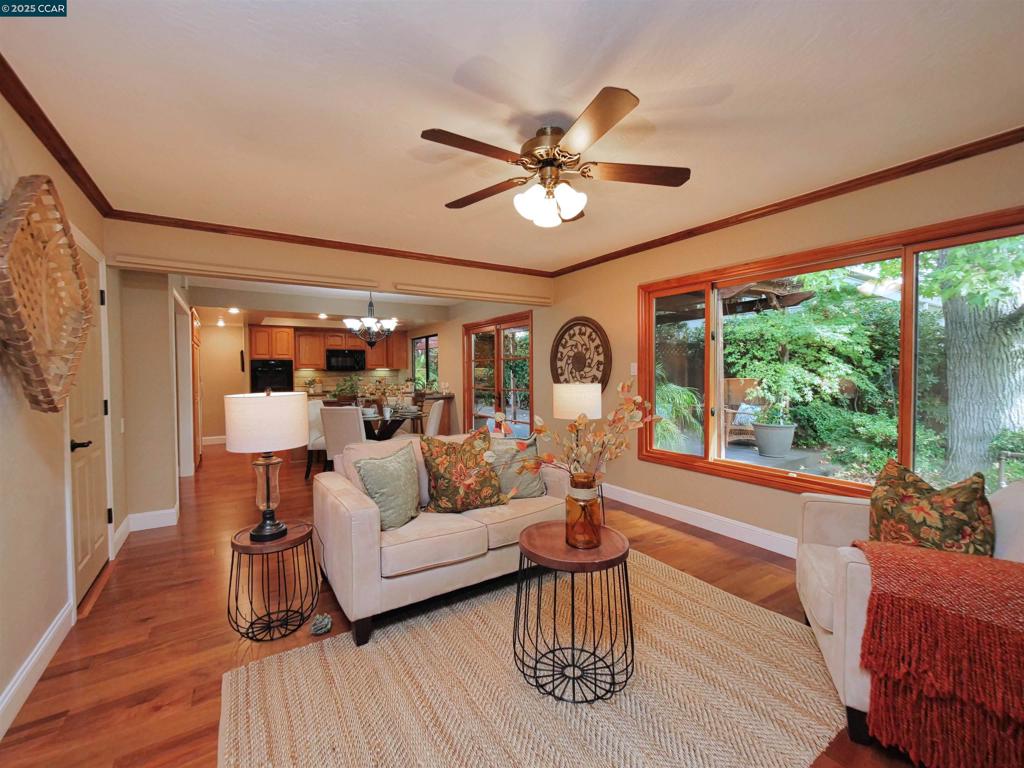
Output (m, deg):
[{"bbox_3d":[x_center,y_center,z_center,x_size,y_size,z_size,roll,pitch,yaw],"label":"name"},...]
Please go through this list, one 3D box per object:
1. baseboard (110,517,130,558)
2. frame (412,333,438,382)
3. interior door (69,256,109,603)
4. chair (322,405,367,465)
[{"bbox_3d":[-2.959,1.149,3.138,0.018,0.143,0.620,-2,2,-34],"label":"baseboard"},{"bbox_3d":[-1.680,-0.403,8.060,0.090,1.030,1.300,-2,2,-34],"label":"frame"},{"bbox_3d":[-2.656,0.222,2.595,0.050,2.040,0.750,-2,2,-34],"label":"interior door"},{"bbox_3d":[-1.593,0.697,4.253,0.460,0.945,0.600,0,2,10],"label":"chair"}]

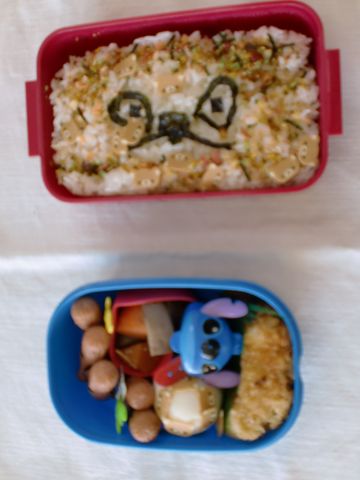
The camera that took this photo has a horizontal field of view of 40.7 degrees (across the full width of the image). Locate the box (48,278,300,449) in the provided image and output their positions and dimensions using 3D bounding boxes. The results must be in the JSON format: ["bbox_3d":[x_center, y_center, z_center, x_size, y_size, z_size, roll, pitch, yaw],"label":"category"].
[{"bbox_3d":[-0.003,0.075,0.316,0.157,0.045,0.105,-2,91,11],"label":"box"}]

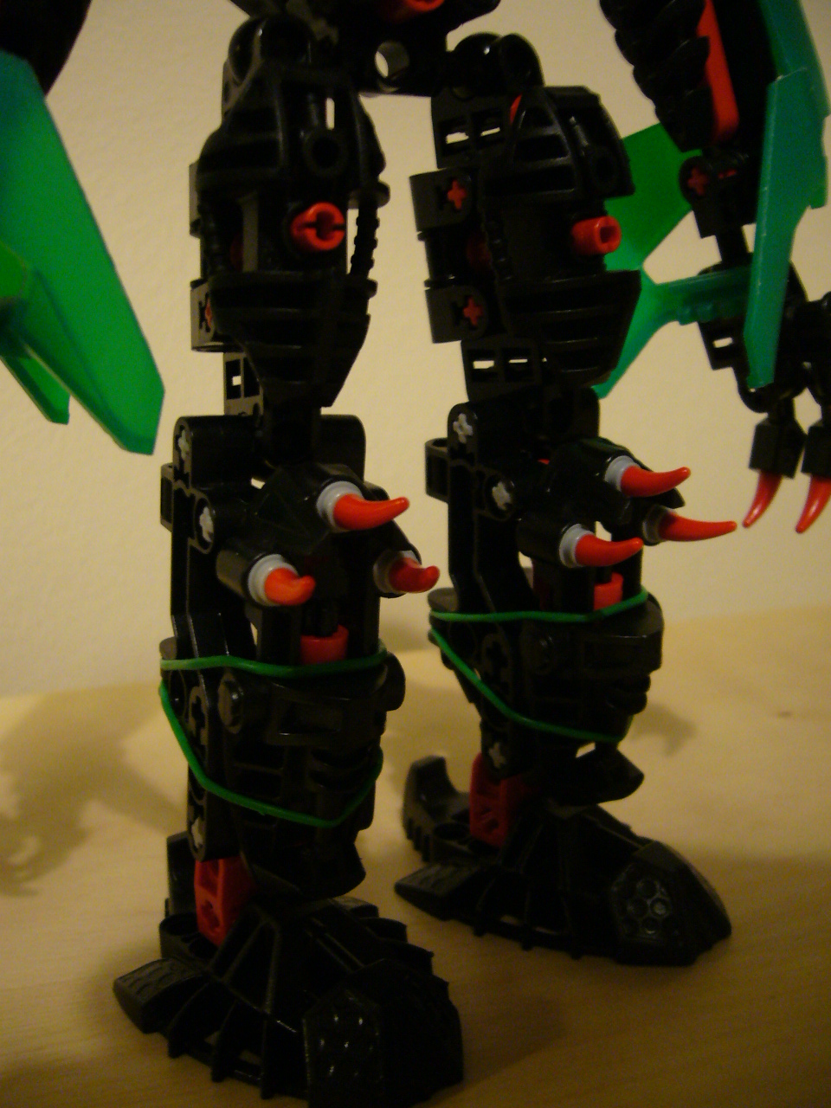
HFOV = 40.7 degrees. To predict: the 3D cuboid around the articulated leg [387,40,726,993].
[{"bbox_3d":[0.021,-0.004,0.178,0.057,0.139,0.044,8,21,35],"label":"articulated leg"}]

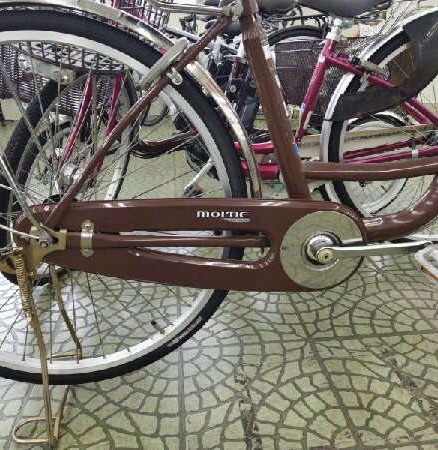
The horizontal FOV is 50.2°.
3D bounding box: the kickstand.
[{"bbox_3d":[-0.334,0.178,0.849,0.100,0.346,0.255,-3,22,-5],"label":"kickstand"}]

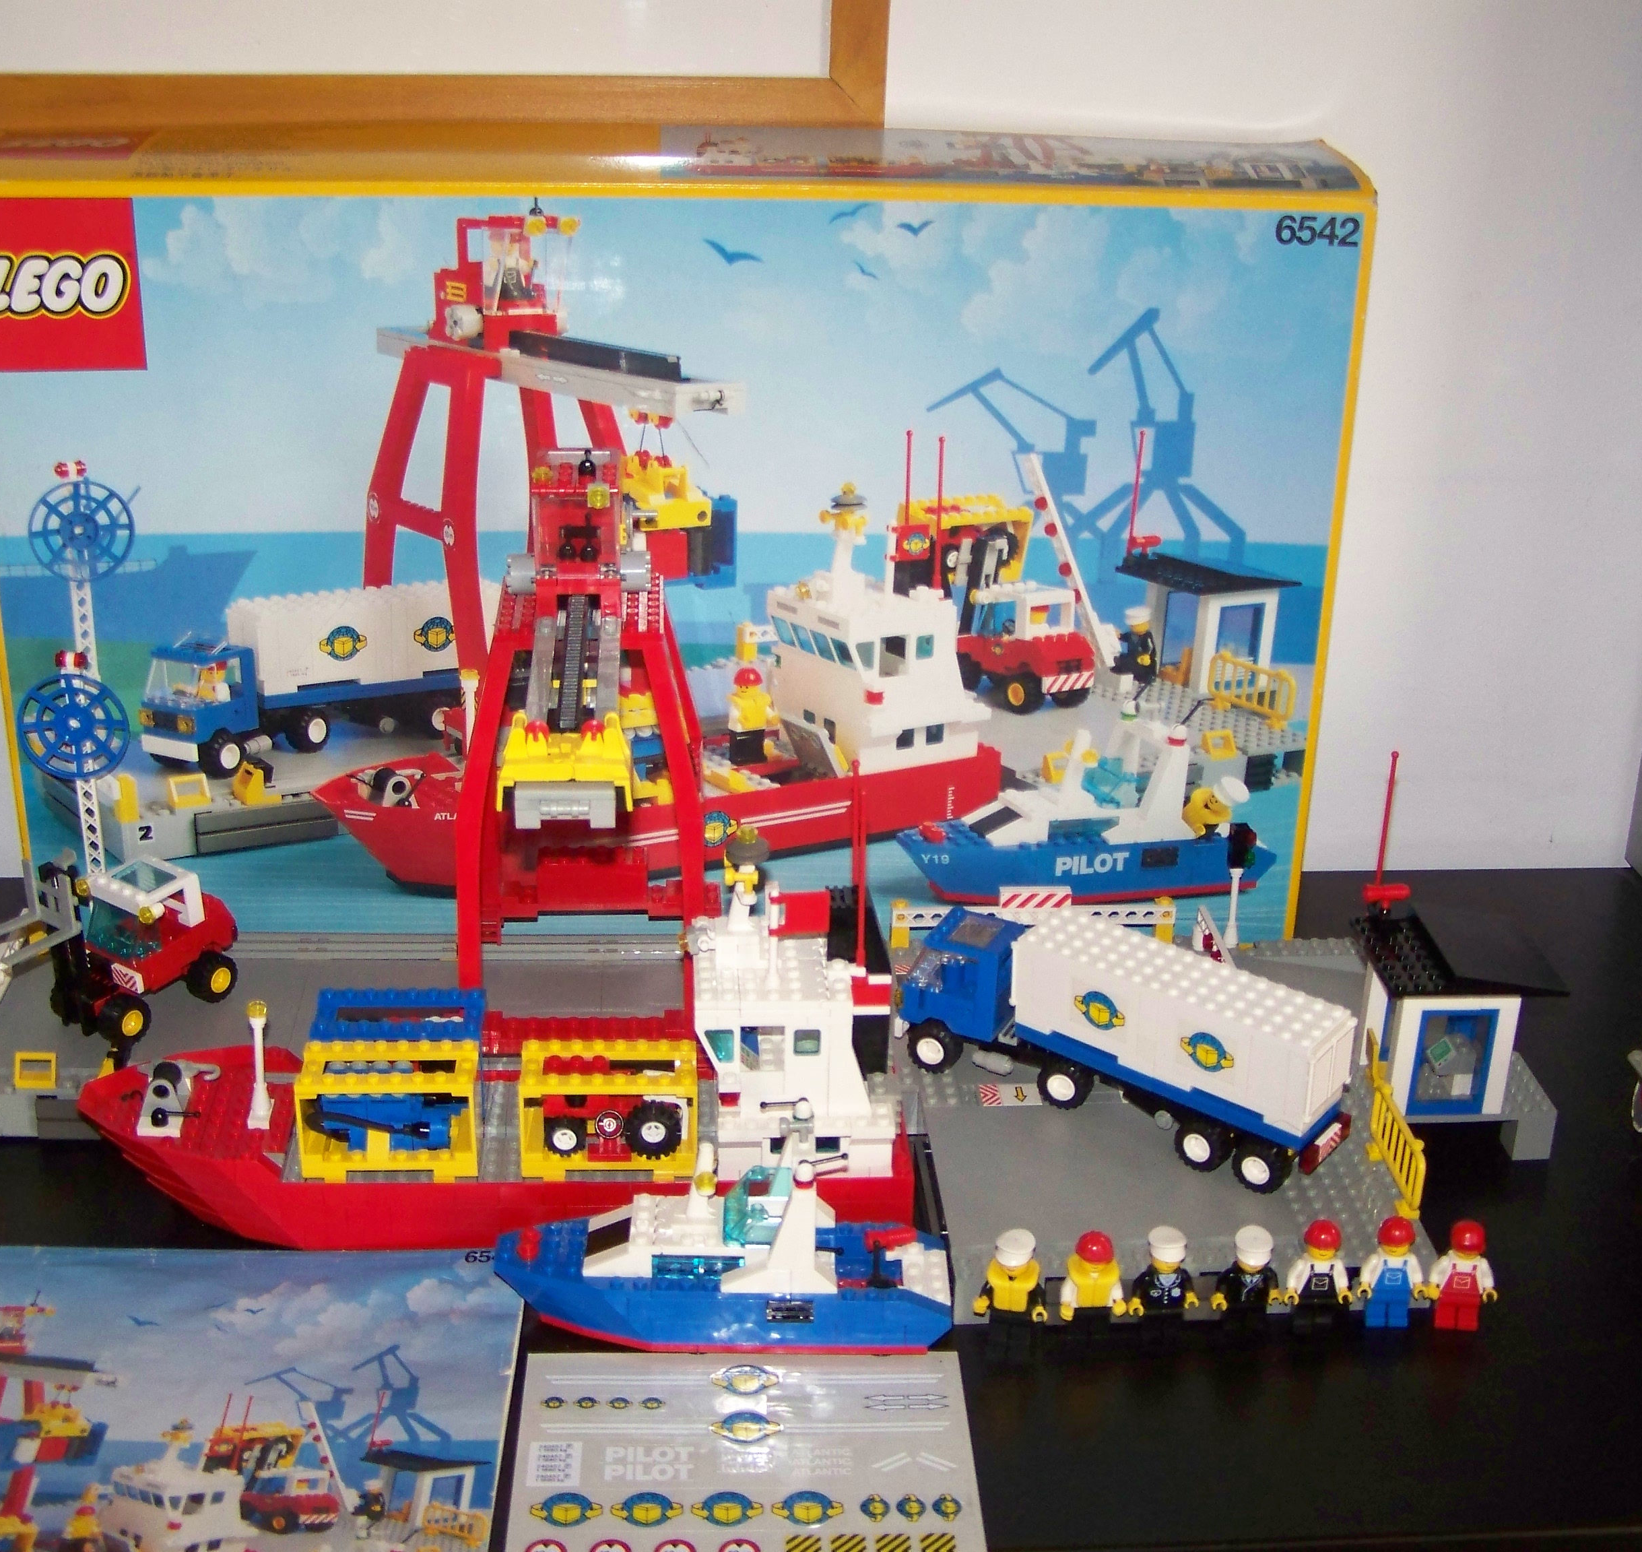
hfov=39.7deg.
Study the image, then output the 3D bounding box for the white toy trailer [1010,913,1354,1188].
[{"bbox_3d":[0.137,0.106,0.871,0.135,0.066,0.038,19,31,35],"label":"white toy trailer"}]

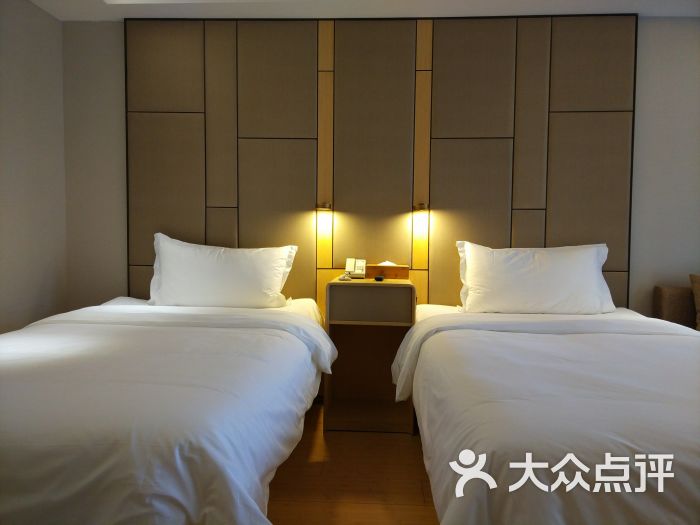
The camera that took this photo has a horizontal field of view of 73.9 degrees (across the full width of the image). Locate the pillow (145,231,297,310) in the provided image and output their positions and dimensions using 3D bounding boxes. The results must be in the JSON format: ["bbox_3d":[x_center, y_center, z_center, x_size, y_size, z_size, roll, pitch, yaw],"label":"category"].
[{"bbox_3d":[-0.704,0.050,2.599,0.770,0.410,0.180,1,-17,2],"label":"pillow"}]

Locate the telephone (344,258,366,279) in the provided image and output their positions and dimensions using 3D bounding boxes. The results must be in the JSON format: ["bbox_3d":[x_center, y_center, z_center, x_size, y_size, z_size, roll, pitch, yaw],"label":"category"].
[{"bbox_3d":[0.034,0.035,2.755,0.120,0.110,0.160,1,3,5],"label":"telephone"}]

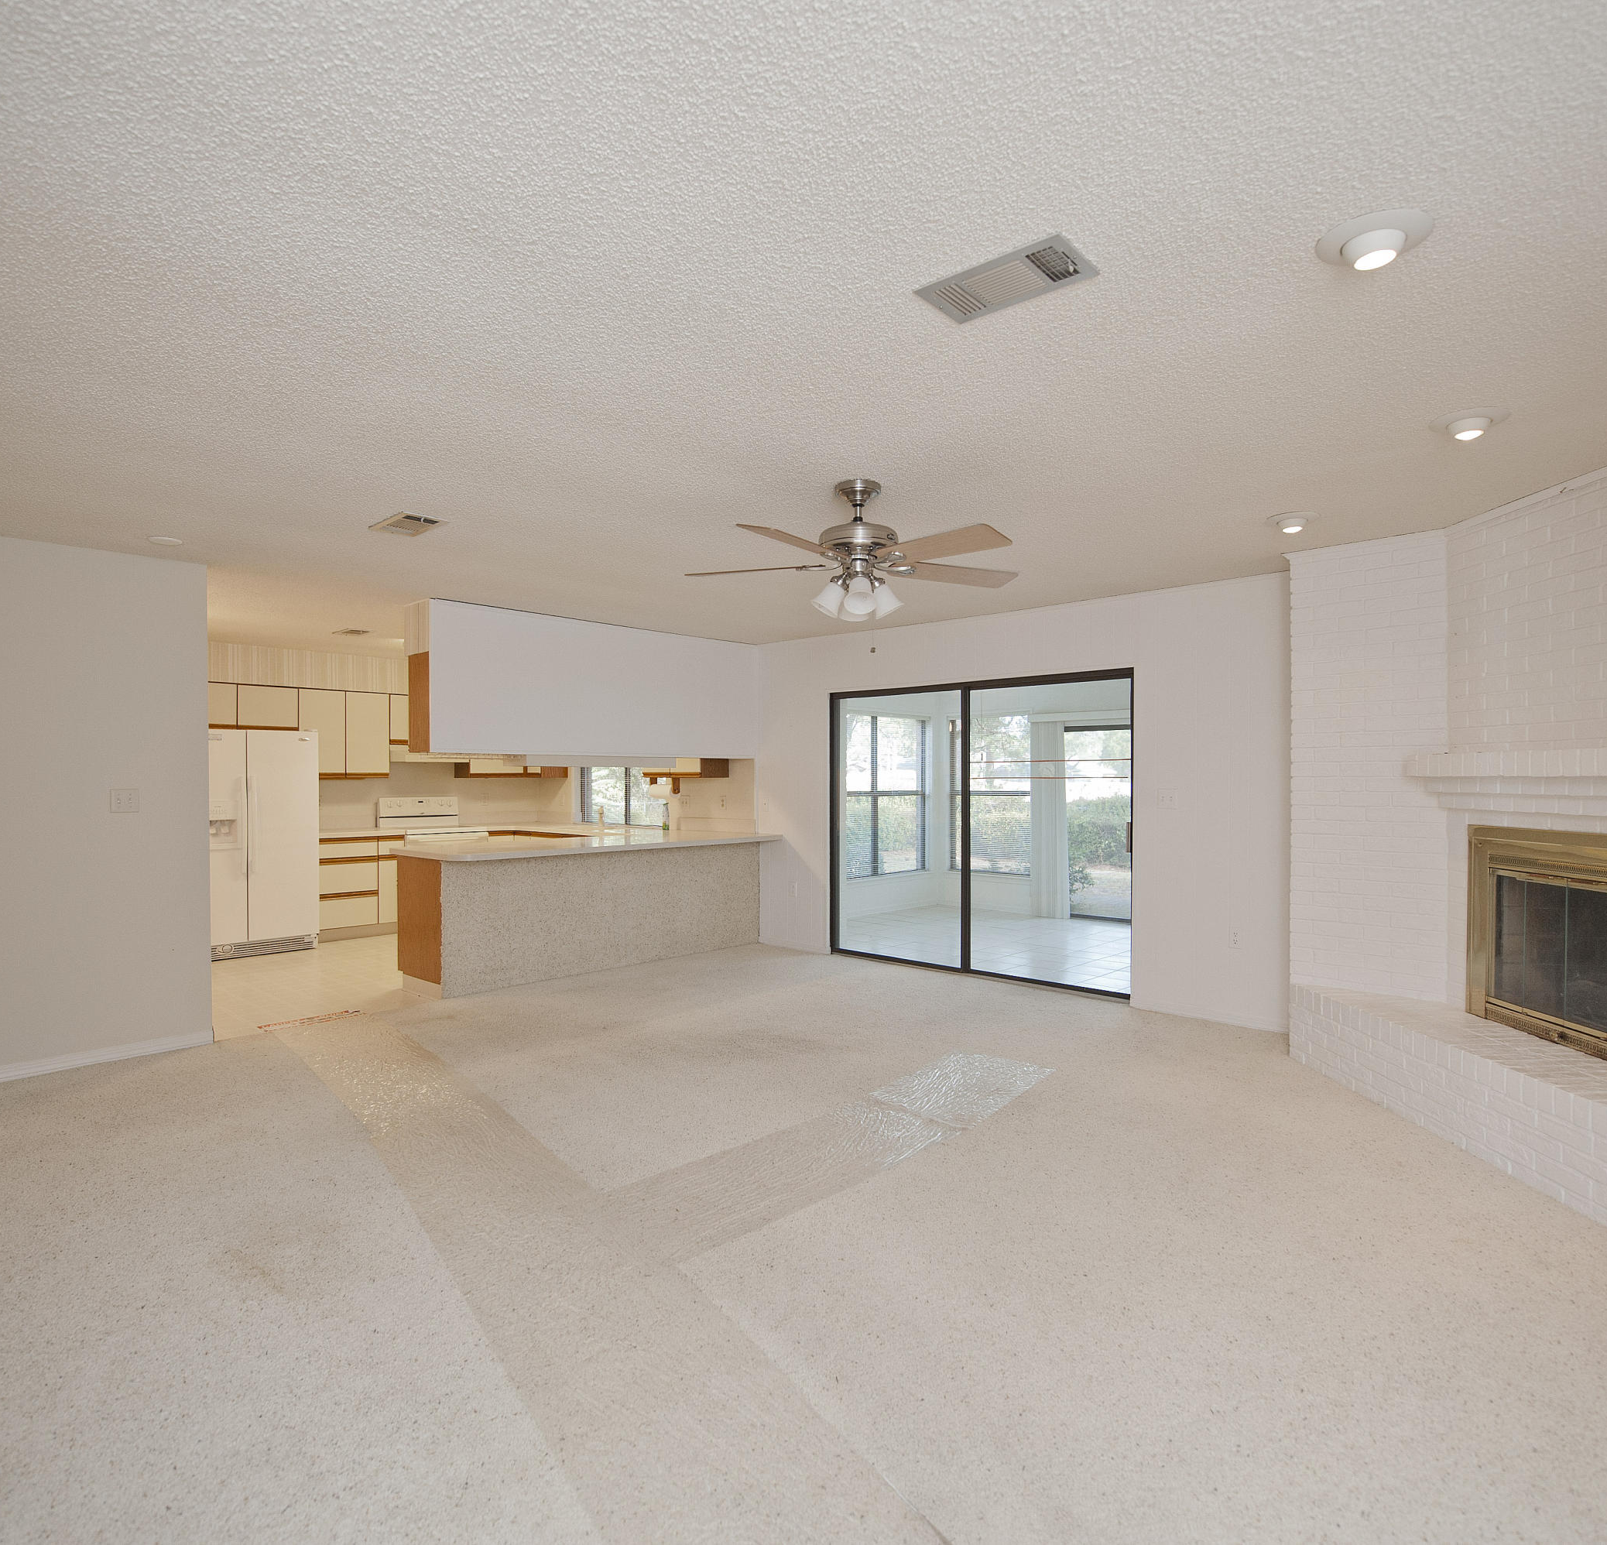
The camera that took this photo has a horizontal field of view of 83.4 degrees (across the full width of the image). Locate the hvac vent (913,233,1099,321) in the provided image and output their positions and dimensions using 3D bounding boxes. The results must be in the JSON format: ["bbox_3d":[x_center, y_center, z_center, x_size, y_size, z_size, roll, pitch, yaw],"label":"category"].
[{"bbox_3d":[0.450,-1.077,2.003,0.346,0.020,0.198,0,0,40],"label":"hvac vent"}]

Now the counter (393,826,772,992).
[{"bbox_3d":[-1.455,0.929,6.521,0.880,0.905,2.620,0,0,45],"label":"counter"}]

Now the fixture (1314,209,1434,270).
[{"bbox_3d":[1.163,-1.061,1.836,0.205,0.060,0.205,0,0,44],"label":"fixture"}]

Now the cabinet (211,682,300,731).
[{"bbox_3d":[-4.670,-0.521,7.362,0.330,0.365,0.914,0,0,44],"label":"cabinet"}]

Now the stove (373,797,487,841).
[{"bbox_3d":[-3.444,0.802,8.399,0.680,1.160,0.760,0,0,44],"label":"stove"}]

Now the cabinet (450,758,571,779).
[{"bbox_3d":[-2.956,-0.332,9.139,0.370,0.737,1.010,0,0,44],"label":"cabinet"}]

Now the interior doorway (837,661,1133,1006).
[{"bbox_3d":[1.112,0.372,6.127,2.287,2.010,0.120,0,0,41],"label":"interior doorway"}]

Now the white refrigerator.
[{"bbox_3d":[-4.397,0.526,7.046,0.800,1.720,0.905,0,0,44],"label":"white refrigerator"}]

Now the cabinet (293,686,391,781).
[{"bbox_3d":[-4.095,-0.330,7.968,0.330,0.752,0.756,0,0,44],"label":"cabinet"}]

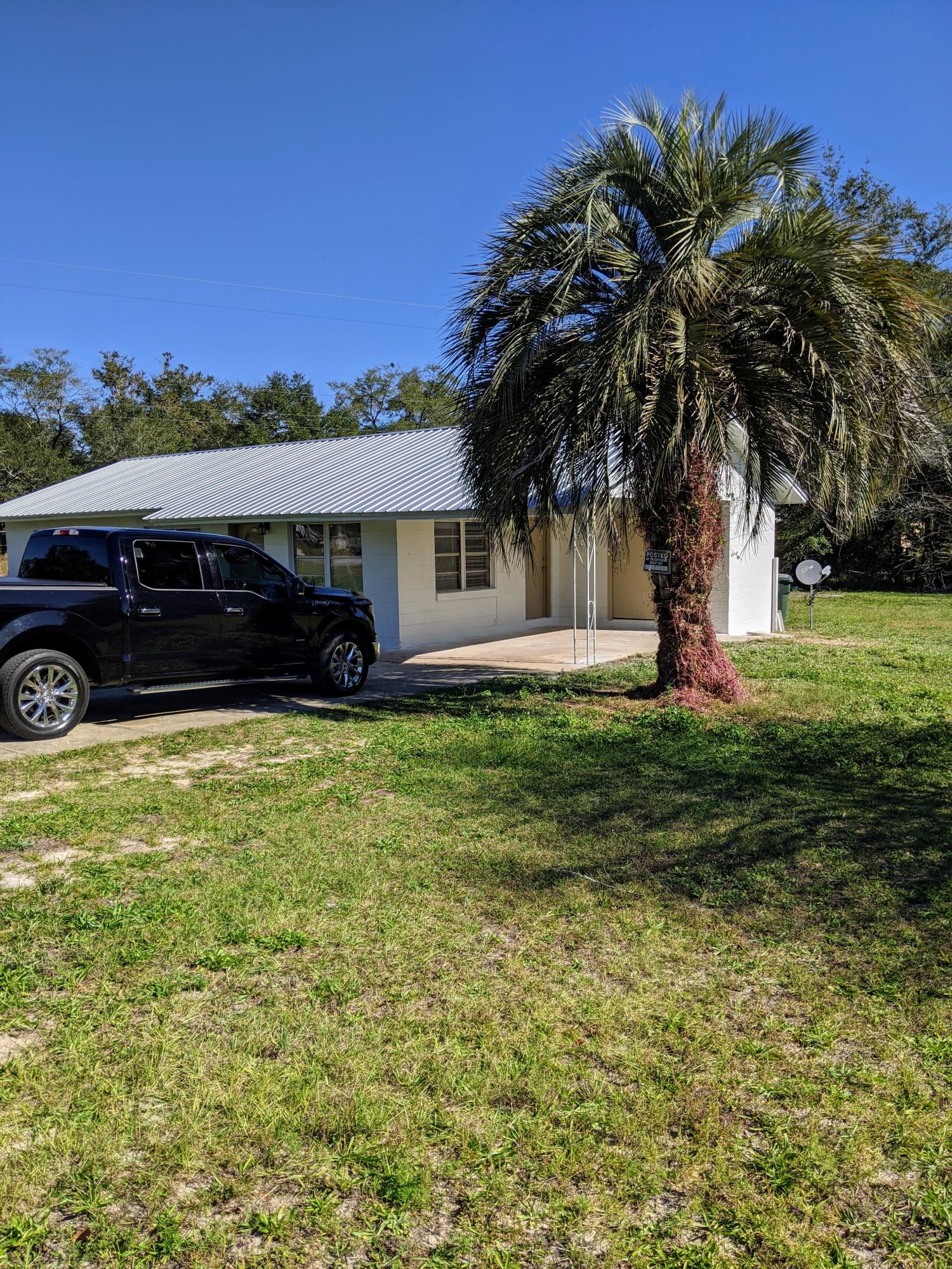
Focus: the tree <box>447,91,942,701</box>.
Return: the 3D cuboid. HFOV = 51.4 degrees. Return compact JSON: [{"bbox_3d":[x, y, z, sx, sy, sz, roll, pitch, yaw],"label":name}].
[{"bbox_3d":[2.320,-2.470,10.900,5.200,6.300,5.200,0,6,12],"label":"tree"}]

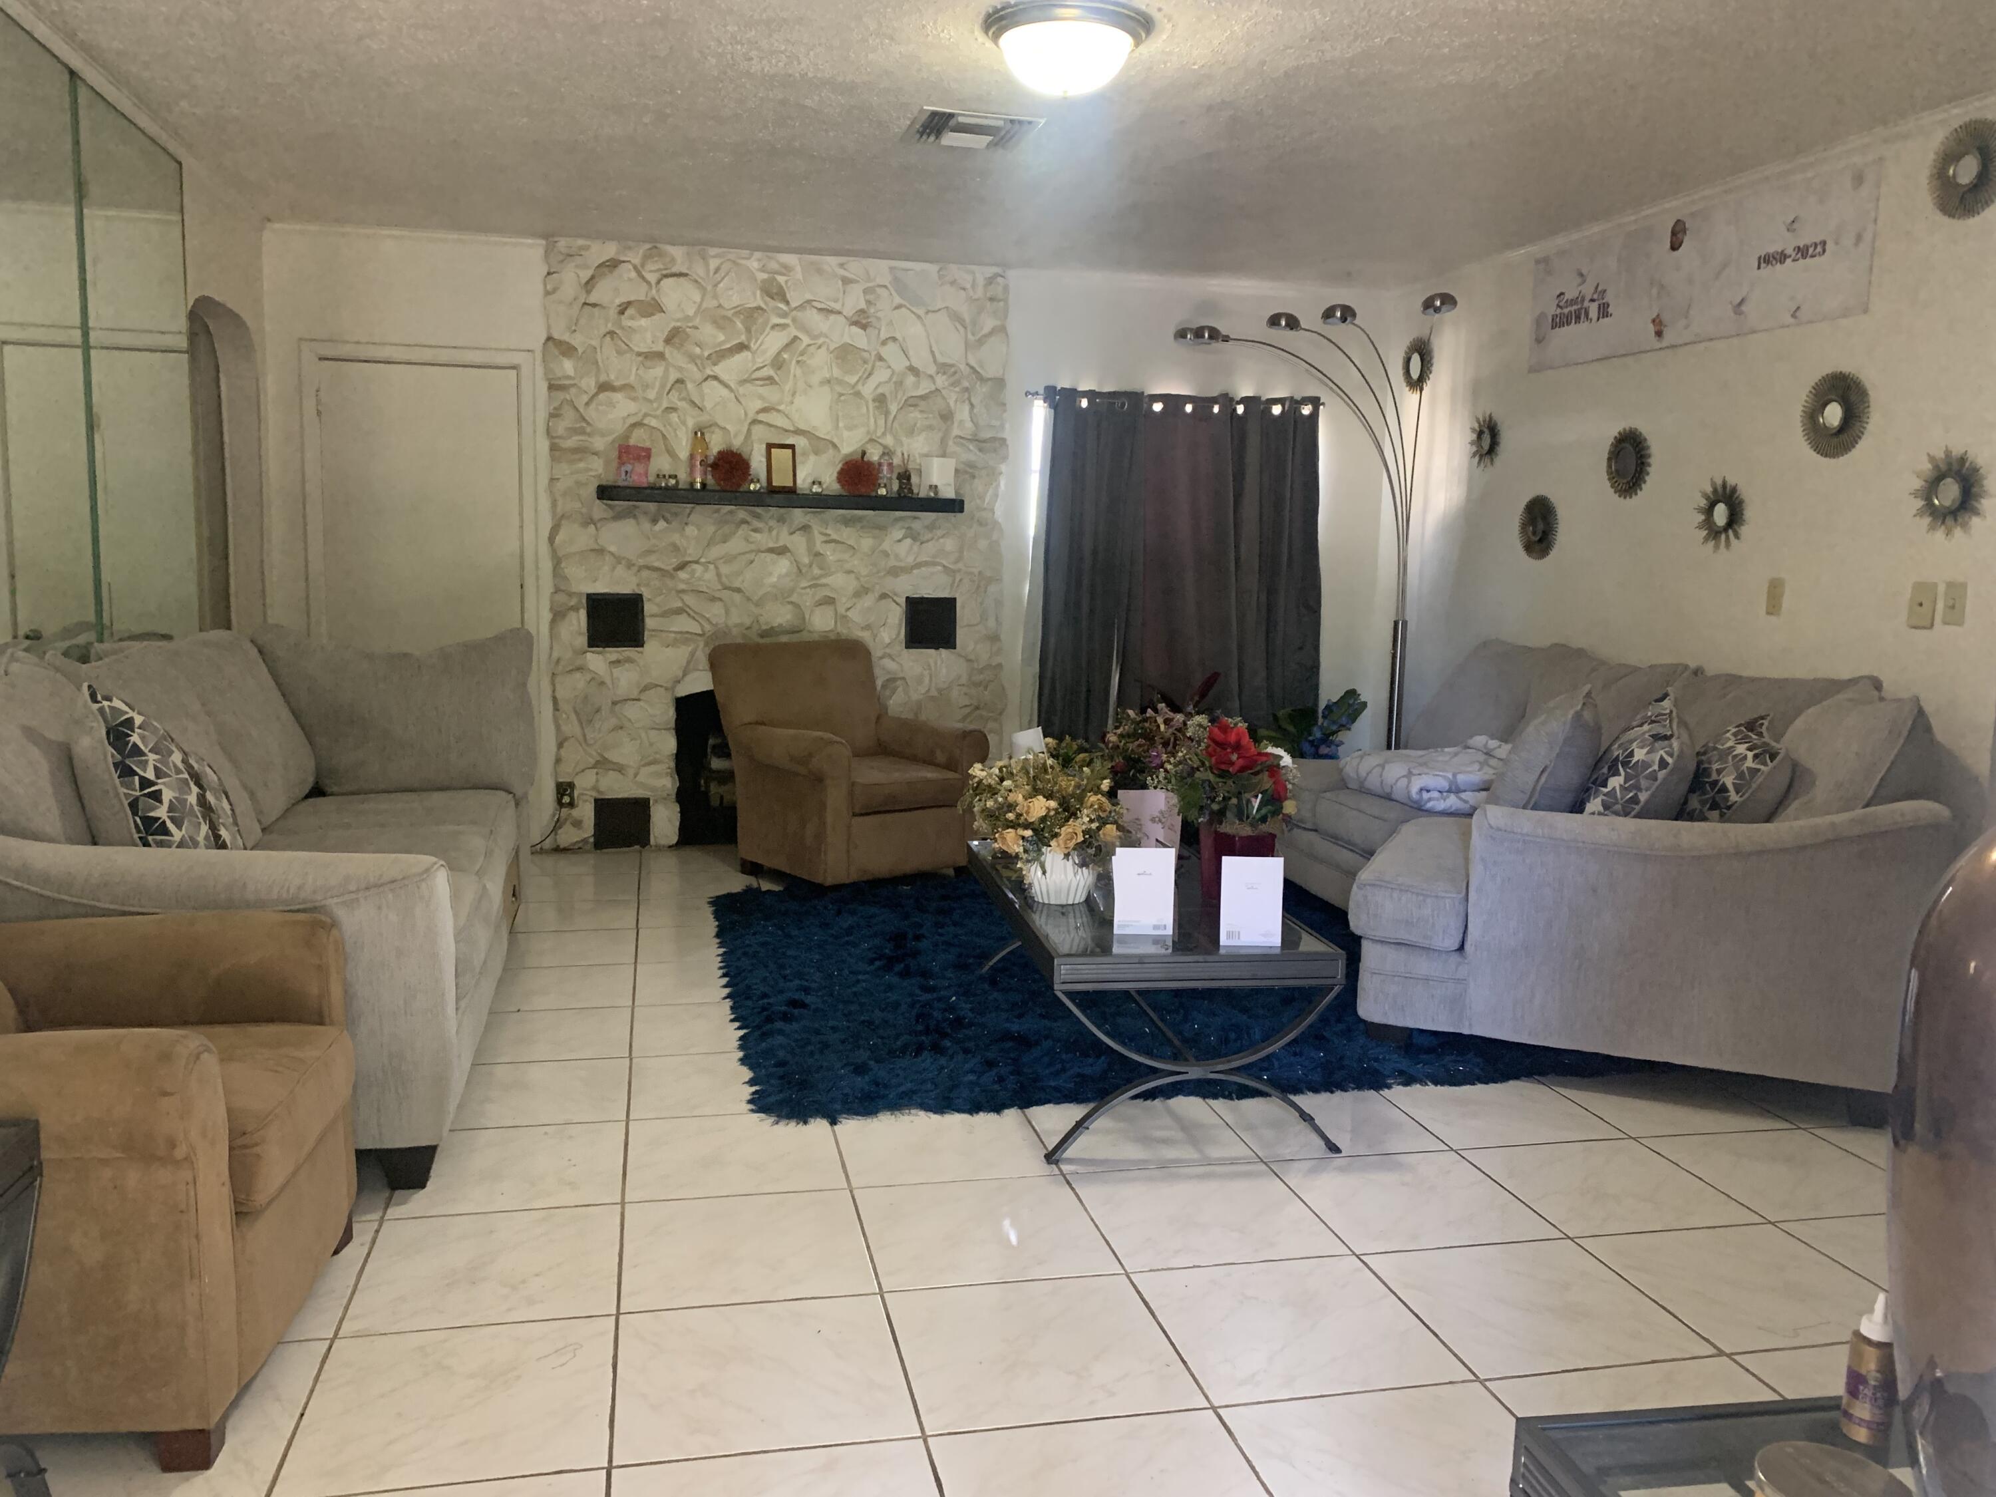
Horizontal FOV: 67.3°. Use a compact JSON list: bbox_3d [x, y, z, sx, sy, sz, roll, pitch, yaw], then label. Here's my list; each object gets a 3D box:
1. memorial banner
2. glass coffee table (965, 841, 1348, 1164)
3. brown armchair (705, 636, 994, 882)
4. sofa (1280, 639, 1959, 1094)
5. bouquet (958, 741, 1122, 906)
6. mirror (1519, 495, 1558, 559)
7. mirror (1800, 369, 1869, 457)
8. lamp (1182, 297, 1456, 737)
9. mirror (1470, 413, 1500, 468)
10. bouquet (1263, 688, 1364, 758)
[{"bbox_3d":[2.216,-1.522,4.900,0.020,0.419,1.536,-1,7,-17],"label":"memorial banner"},{"bbox_3d":[0.320,0.567,3.775,0.632,0.434,1.298,0,7,-9],"label":"glass coffee table"},{"bbox_3d":[-0.589,0.042,5.882,0.780,0.900,0.790,-4,9,-40],"label":"brown armchair"},{"bbox_3d":[1.509,0.225,4.475,1.526,0.976,2.556,0,7,-16],"label":"sofa"},{"bbox_3d":[0.101,0.180,3.601,0.365,0.355,0.345,0,7,-13],"label":"bouquet"},{"bbox_3d":[2.012,-0.828,5.603,0.025,0.242,0.242,-1,7,-17],"label":"mirror"},{"bbox_3d":[2.408,-0.960,4.316,0.030,0.250,0.250,0,7,-16],"label":"mirror"},{"bbox_3d":[1.194,-0.546,5.720,1.000,2.193,0.650,0,7,-13],"label":"lamp"},{"bbox_3d":[1.914,-1.220,5.921,0.025,0.222,0.222,-1,7,-17],"label":"mirror"},{"bbox_3d":[1.270,-0.043,6.099,0.420,0.380,0.340,0,7,-13],"label":"bouquet"}]

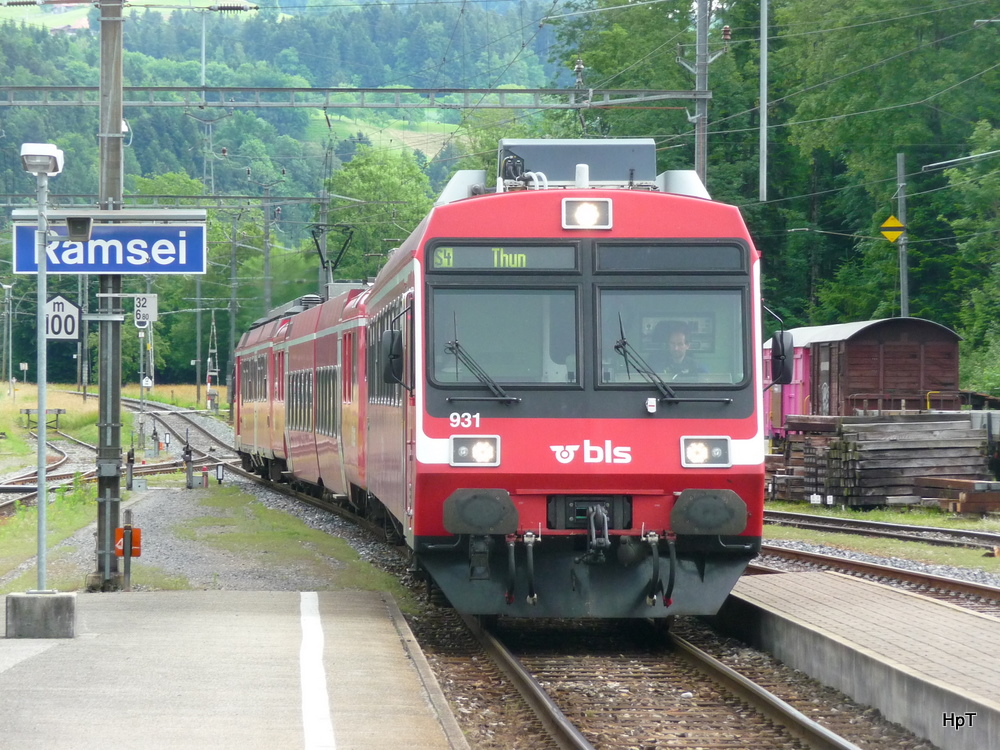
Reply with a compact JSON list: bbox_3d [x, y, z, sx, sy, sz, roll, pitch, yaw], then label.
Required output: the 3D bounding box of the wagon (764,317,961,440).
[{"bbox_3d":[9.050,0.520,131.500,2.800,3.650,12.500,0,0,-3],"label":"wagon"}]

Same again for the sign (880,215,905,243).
[{"bbox_3d":[10.208,-3.797,142.000,0.690,0.720,0.030,0,0,0],"label":"sign"}]

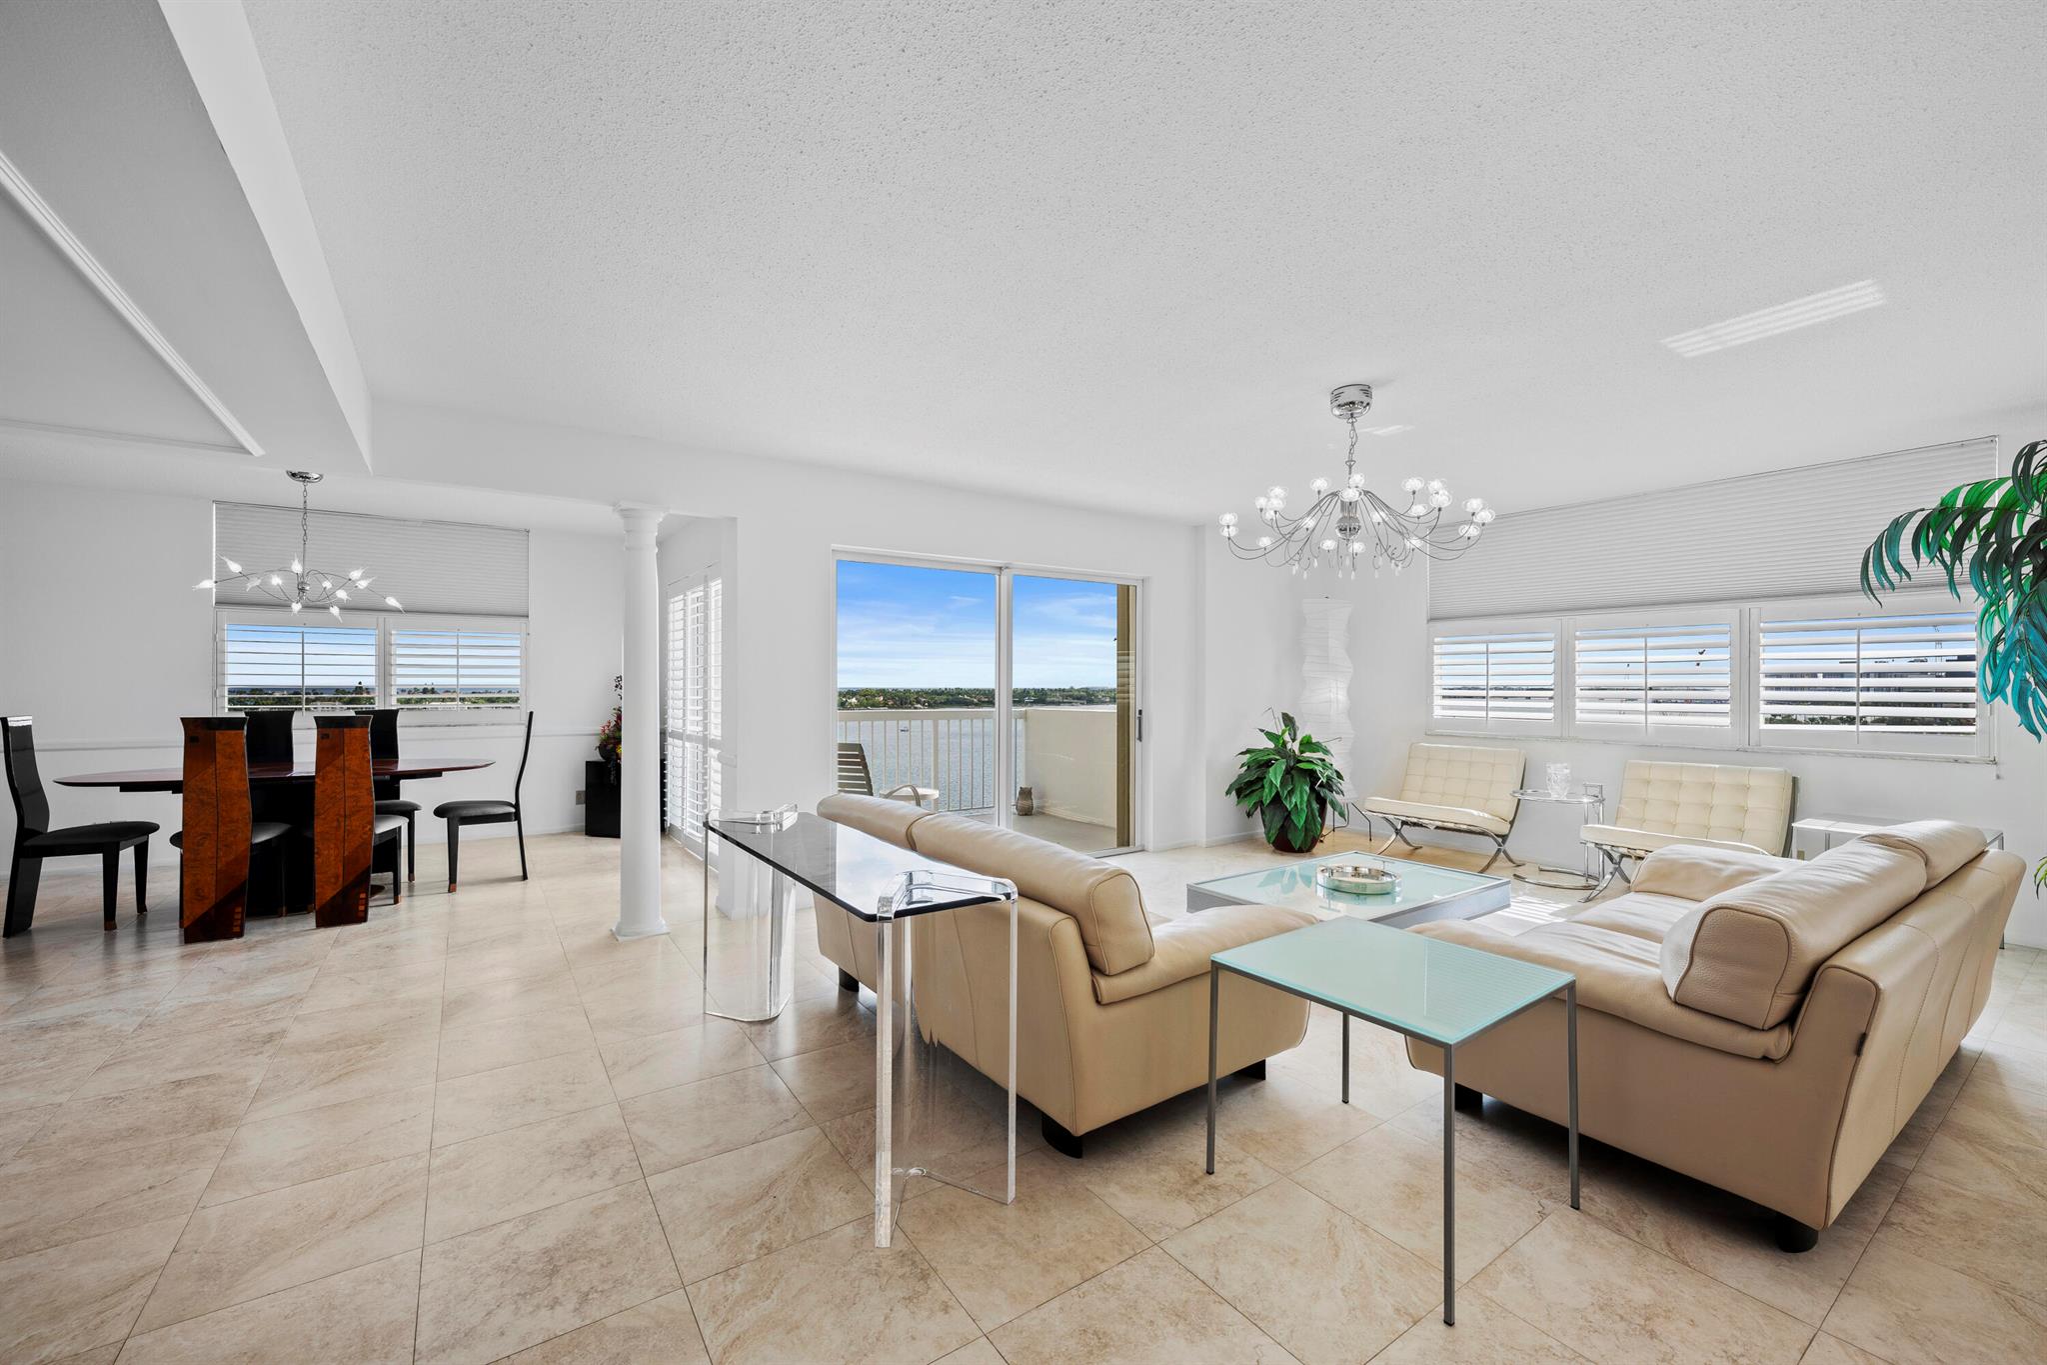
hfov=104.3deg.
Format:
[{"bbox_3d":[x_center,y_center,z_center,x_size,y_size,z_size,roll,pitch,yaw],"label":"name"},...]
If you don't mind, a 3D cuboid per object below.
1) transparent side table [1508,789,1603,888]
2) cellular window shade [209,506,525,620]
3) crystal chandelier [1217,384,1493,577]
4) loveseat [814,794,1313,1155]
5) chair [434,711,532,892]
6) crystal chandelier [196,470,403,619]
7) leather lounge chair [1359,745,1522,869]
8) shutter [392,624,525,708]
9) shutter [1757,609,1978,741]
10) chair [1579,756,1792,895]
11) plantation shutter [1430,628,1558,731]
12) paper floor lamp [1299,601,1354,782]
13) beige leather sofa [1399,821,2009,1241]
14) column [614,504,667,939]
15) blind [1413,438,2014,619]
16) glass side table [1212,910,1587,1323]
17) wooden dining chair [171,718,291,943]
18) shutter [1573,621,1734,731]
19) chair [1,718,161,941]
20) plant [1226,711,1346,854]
[{"bbox_3d":[3.446,0.972,5.128,0.510,0.620,0.510,0,0,-35],"label":"transparent side table"},{"bbox_3d":[-4.839,-0.891,6.049,1.830,0.710,0.060,0,0,-35],"label":"cellular window shade"},{"bbox_3d":[1.466,-0.889,3.552,1.114,0.806,1.114,0,0,-35],"label":"crystal chandelier"},{"bbox_3d":[0.009,0.890,3.054,1.114,0.753,1.780,0,0,-35],"label":"loveseat"},{"bbox_3d":[-3.460,0.734,5.109,0.510,1.090,0.460,0,0,-35],"label":"chair"},{"bbox_3d":[-4.225,-0.807,4.680,0.900,0.870,0.900,0,0,-35],"label":"crystal chandelier"},{"bbox_3d":[2.946,0.869,5.618,0.780,0.790,0.760,0,0,-35],"label":"leather lounge chair"},{"bbox_3d":[-4.464,-0.124,6.311,0.880,0.690,0.060,0,0,-35],"label":"shutter"},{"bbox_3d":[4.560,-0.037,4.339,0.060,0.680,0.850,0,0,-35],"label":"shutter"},{"bbox_3d":[3.787,0.891,4.556,0.780,0.780,0.770,0,0,-35],"label":"chair"},{"bbox_3d":[3.453,-0.020,5.895,0.060,0.730,0.910,0,0,-35],"label":"plantation shutter"},{"bbox_3d":[2.550,0.305,6.612,0.450,1.960,0.450,0,0,-15],"label":"paper floor lamp"},{"bbox_3d":[2.312,0.878,2.585,2.030,0.755,0.990,0,0,-33],"label":"beige leather sofa"},{"bbox_3d":[-1.928,0.186,4.024,0.220,2.130,0.220,0,0,-35],"label":"column"},{"bbox_3d":[3.935,-0.846,5.046,0.060,0.720,2.820,0,0,-35],"label":"blind"},{"bbox_3d":[0.912,0.993,1.996,0.615,0.560,0.615,0,0,-35],"label":"glass side table"},{"bbox_3d":[-4.127,0.732,4.157,0.460,1.090,0.510,0,0,-32],"label":"wooden dining chair"},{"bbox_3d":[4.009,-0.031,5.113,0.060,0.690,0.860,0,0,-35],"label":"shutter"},{"bbox_3d":[-4.823,0.717,4.091,0.550,1.080,0.440,0,0,-31],"label":"chair"},{"bbox_3d":[2.060,0.752,6.111,0.860,1.050,0.880,0,0,-35],"label":"plant"}]

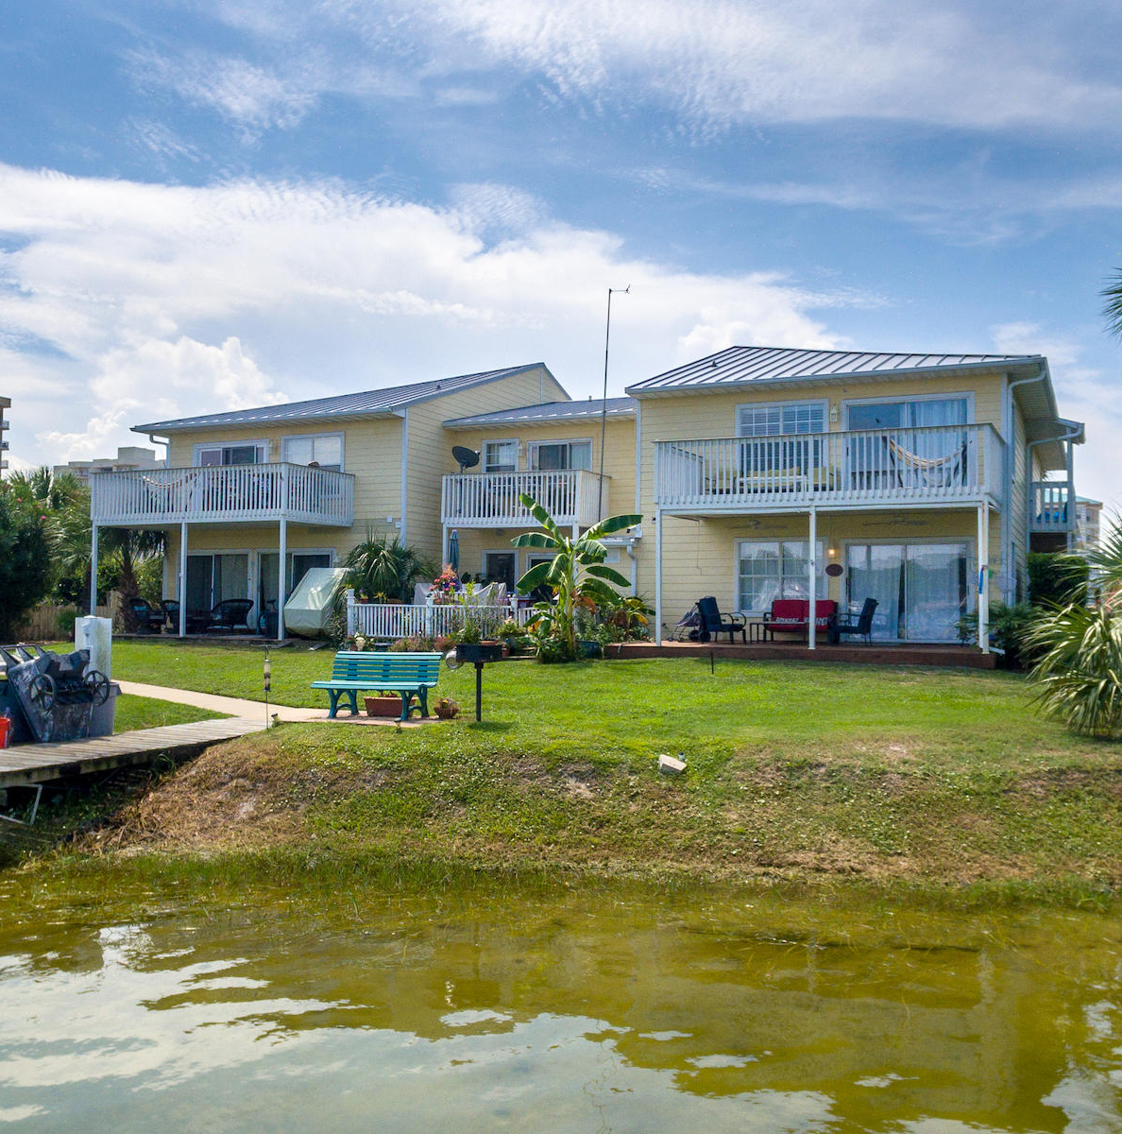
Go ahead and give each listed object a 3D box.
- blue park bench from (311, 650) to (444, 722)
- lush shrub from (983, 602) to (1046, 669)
[{"bbox_3d":[-2.351,1.528,12.111,1.540,0.820,0.630,0,-2,19],"label":"blue park bench"},{"bbox_3d":[8.150,1.220,17.100,1.250,1.250,1.200,0,-2,22],"label":"lush shrub"}]

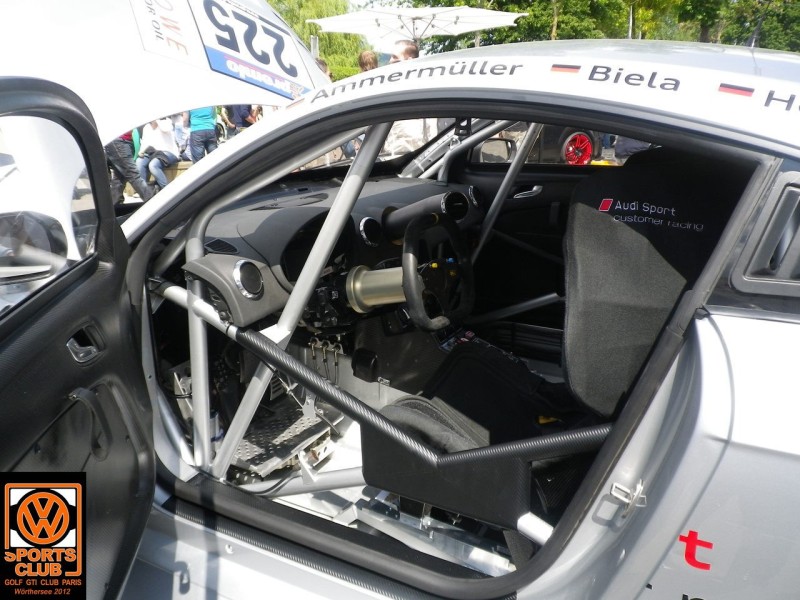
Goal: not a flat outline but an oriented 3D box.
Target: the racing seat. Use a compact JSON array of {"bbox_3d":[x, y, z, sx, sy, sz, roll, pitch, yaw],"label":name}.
[{"bbox_3d":[0.351,0.060,1.342,0.700,0.780,0.560,10,20,27],"label":"racing seat"}]

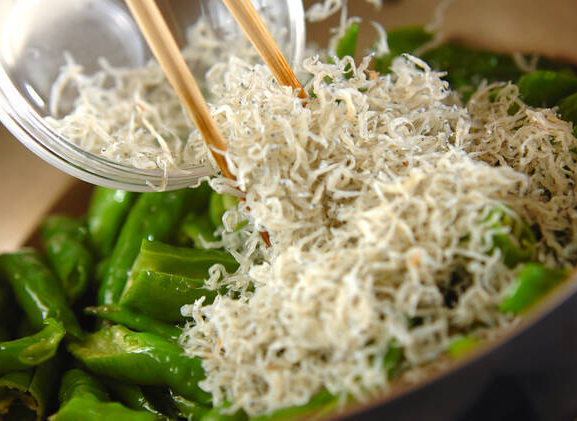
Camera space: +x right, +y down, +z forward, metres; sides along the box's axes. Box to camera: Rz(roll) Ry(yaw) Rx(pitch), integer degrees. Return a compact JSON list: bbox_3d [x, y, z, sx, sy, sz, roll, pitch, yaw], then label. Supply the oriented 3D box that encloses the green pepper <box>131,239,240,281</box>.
[{"bbox_3d":[-0.033,0.017,0.680,0.039,0.011,0.013,5,36,7],"label":"green pepper"}]

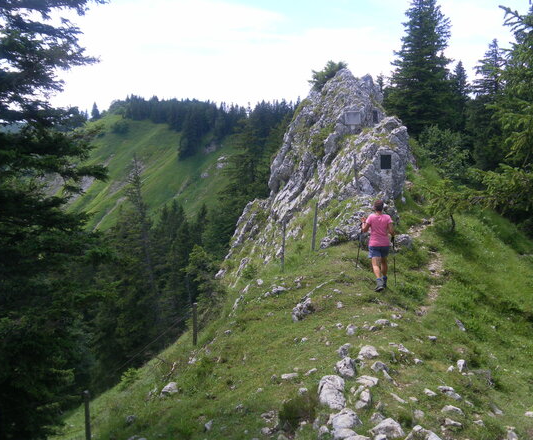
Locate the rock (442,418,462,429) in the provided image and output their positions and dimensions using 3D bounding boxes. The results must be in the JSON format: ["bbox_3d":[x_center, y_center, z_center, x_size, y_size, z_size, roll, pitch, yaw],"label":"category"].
[{"bbox_3d":[1.547,1.698,4.950,0.165,0.070,0.120,0,2,0],"label":"rock"}]

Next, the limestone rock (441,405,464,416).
[{"bbox_3d":[1.619,1.653,5.150,0.190,0.080,0.130,0,2,0],"label":"limestone rock"}]

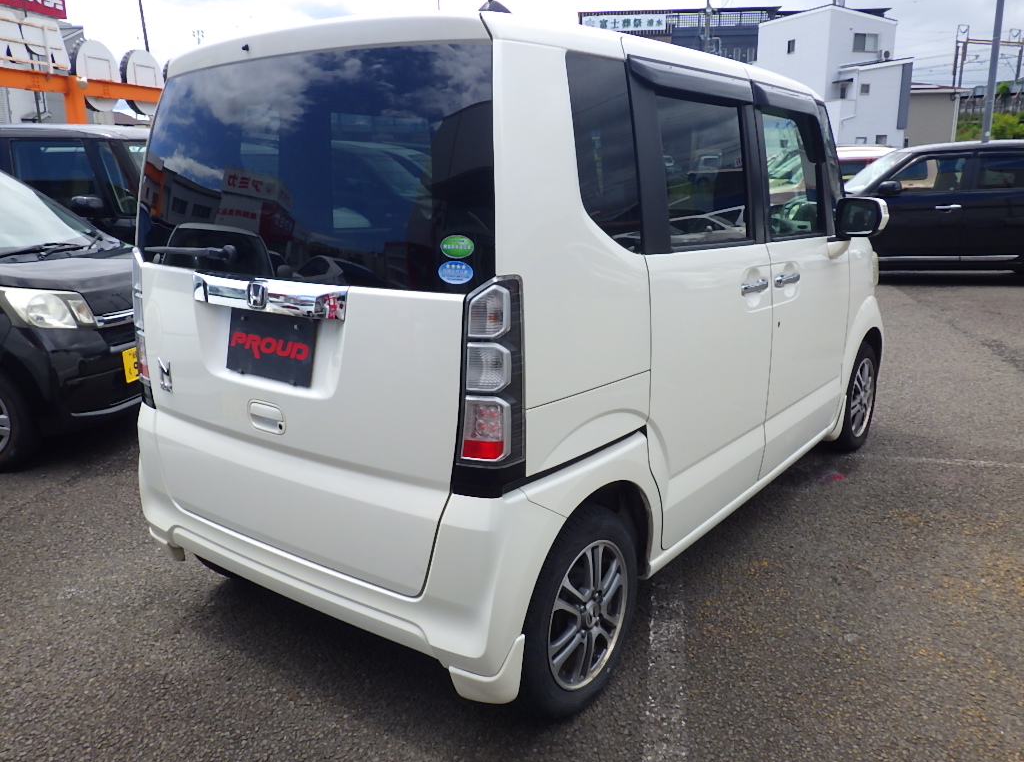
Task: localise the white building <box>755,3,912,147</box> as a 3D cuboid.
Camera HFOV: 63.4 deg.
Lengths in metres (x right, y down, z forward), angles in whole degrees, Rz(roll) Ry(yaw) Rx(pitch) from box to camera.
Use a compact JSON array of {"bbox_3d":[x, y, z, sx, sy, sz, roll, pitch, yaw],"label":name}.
[{"bbox_3d":[19.300,-16.600,50.600,6.000,10.300,7.800,-6,15,-19],"label":"white building"}]

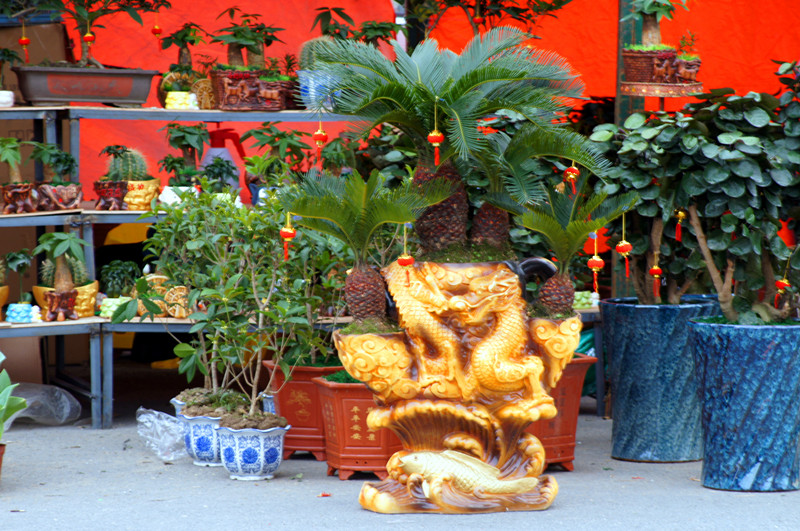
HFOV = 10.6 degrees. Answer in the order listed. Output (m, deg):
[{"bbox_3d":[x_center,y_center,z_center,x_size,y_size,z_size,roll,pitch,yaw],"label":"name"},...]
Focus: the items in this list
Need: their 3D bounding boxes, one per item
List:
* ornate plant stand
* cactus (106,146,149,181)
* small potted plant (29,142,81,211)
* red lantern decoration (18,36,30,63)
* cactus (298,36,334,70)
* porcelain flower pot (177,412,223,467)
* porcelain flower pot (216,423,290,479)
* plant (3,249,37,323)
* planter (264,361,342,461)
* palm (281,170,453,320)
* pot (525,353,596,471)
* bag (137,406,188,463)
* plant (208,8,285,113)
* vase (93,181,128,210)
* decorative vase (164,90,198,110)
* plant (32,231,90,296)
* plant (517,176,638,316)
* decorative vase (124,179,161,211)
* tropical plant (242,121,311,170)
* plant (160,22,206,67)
[{"bbox_3d":[0.174,0.364,13.120,0.745,0.745,0.400,0,4,-5],"label":"ornate plant stand"},{"bbox_3d":[-0.998,-0.372,15.850,0.150,0.130,0.150,0,4,0],"label":"cactus"},{"bbox_3d":[-1.250,-0.324,15.750,0.185,0.240,0.145,-1,4,-15],"label":"small potted plant"},{"bbox_3d":[-1.388,-0.799,16.000,0.042,0.098,0.042,0,4,0],"label":"red lantern decoration"},{"bbox_3d":[-0.305,-0.779,15.900,0.132,0.130,0.132,0,4,0],"label":"cactus"},{"bbox_3d":[-0.618,0.580,14.420,0.245,0.175,0.245,0,4,0],"label":"porcelain flower pot"},{"bbox_3d":[-0.473,0.601,13.900,0.245,0.168,0.245,0,4,0],"label":"porcelain flower pot"},{"bbox_3d":[-1.355,0.073,15.450,0.120,0.260,0.115,-1,4,-10],"label":"plant"},{"bbox_3d":[-0.269,0.491,14.650,0.395,0.332,0.355,1,4,10],"label":"planter"},{"bbox_3d":[-0.100,-0.065,13.350,0.535,0.455,0.470,0,4,0],"label":"palm"},{"bbox_3d":[0.448,0.491,14.300,0.410,0.355,0.370,1,4,8],"label":"pot"},{"bbox_3d":[-0.796,0.566,14.500,0.190,0.165,0.180,0,4,0],"label":"bag"},{"bbox_3d":[-0.562,-0.756,15.850,0.280,0.375,0.210,0,4,0],"label":"plant"},{"bbox_3d":[-1.049,-0.254,15.720,0.127,0.103,0.122,0,4,0],"label":"vase"},{"bbox_3d":[-0.799,-0.604,15.830,0.122,0.068,0.095,0,4,0],"label":"decorative vase"},{"bbox_3d":[-1.212,-0.007,15.500,0.205,0.235,0.190,0,4,0],"label":"plant"},{"bbox_3d":[0.561,-0.066,13.600,0.380,0.425,0.360,0,4,0],"label":"plant"},{"bbox_3d":[-0.938,-0.258,15.750,0.134,0.113,0.130,1,4,18],"label":"decorative vase"},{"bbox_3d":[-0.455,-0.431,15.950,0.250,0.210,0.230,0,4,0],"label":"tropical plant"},{"bbox_3d":[-0.805,-0.822,16.100,0.170,0.165,0.155,0,4,0],"label":"plant"}]

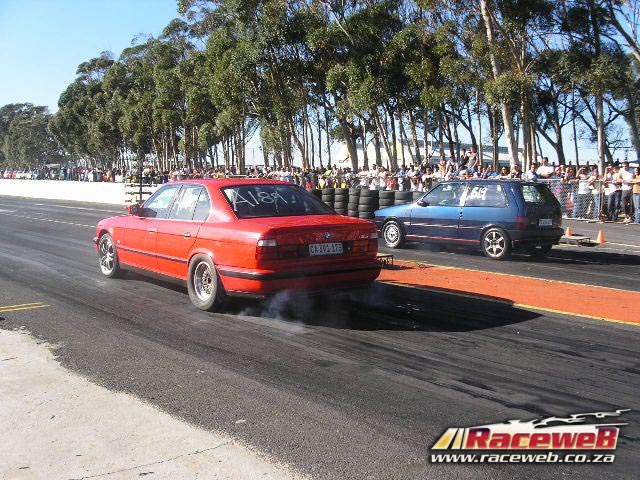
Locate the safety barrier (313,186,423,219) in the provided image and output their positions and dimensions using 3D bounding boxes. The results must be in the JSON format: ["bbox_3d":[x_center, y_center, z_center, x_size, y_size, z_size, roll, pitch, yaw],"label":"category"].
[{"bbox_3d":[1.289,-1.045,21.602,0.620,1.000,5.045,-5,8,-44],"label":"safety barrier"}]

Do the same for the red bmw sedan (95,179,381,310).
[{"bbox_3d":[-1.356,-0.072,9.062,1.760,1.400,4.720,-4,7,-38],"label":"red bmw sedan"}]

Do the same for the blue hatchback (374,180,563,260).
[{"bbox_3d":[2.820,-0.480,13.889,1.560,1.400,3.660,-5,8,-44],"label":"blue hatchback"}]

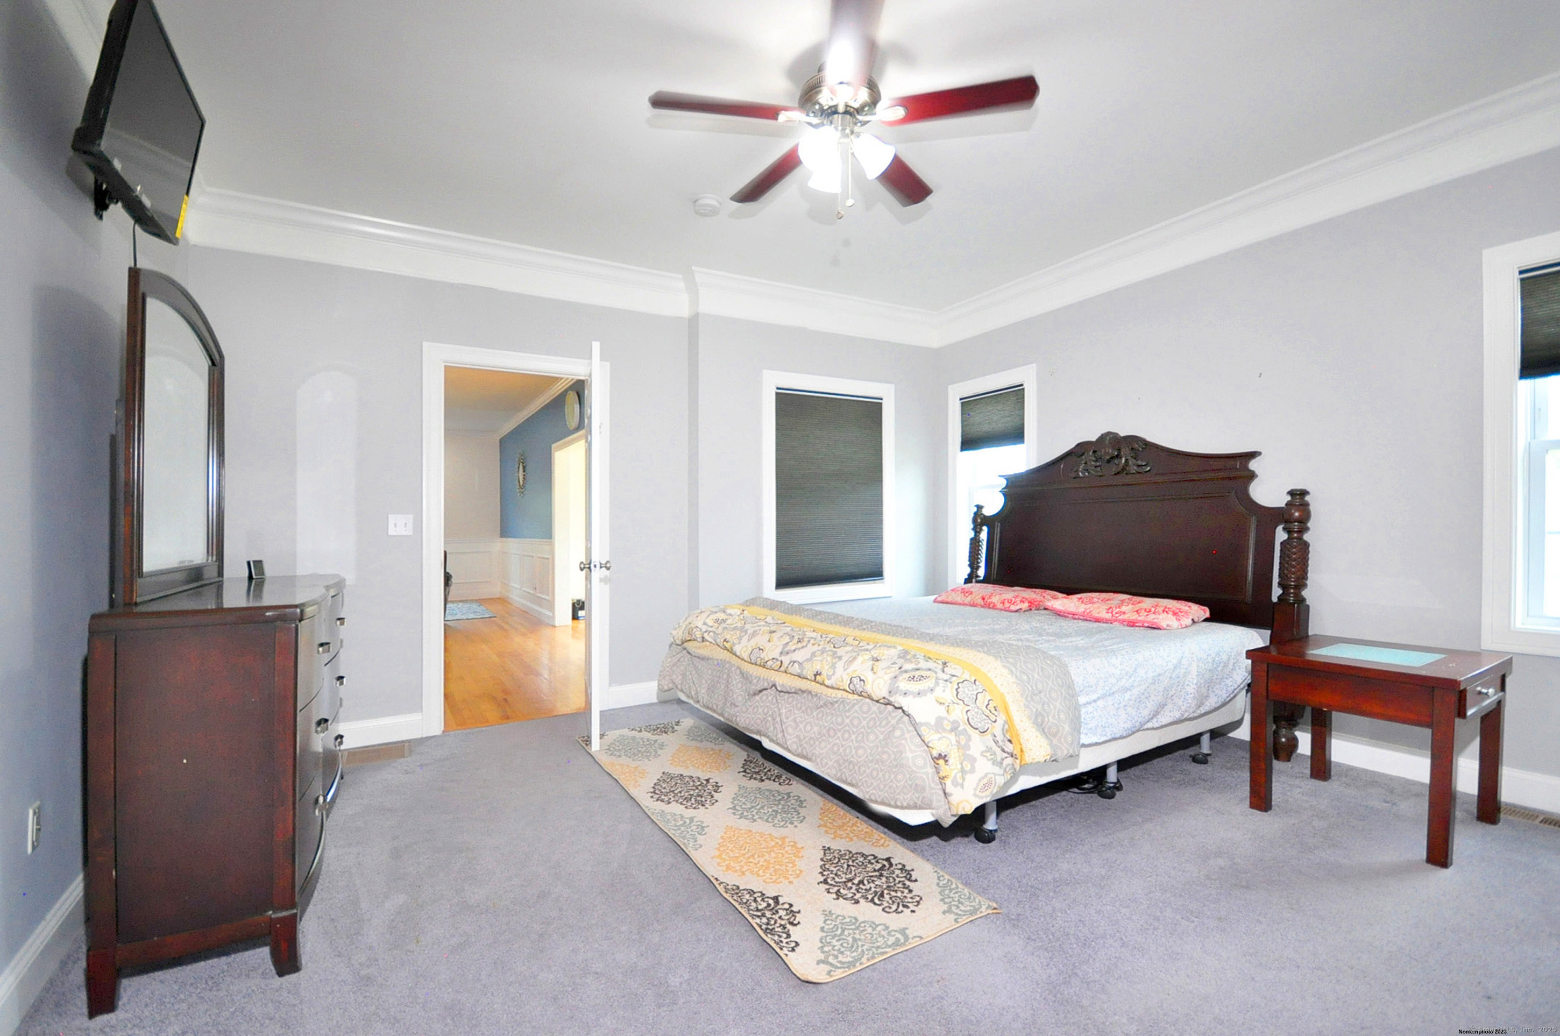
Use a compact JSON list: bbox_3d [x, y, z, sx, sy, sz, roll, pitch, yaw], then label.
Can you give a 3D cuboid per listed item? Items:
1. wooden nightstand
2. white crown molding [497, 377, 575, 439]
[{"bbox_3d":[2.303,0.844,2.511,0.645,0.630,0.585,0,0,-35],"label":"wooden nightstand"},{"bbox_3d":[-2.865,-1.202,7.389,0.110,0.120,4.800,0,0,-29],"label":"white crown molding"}]

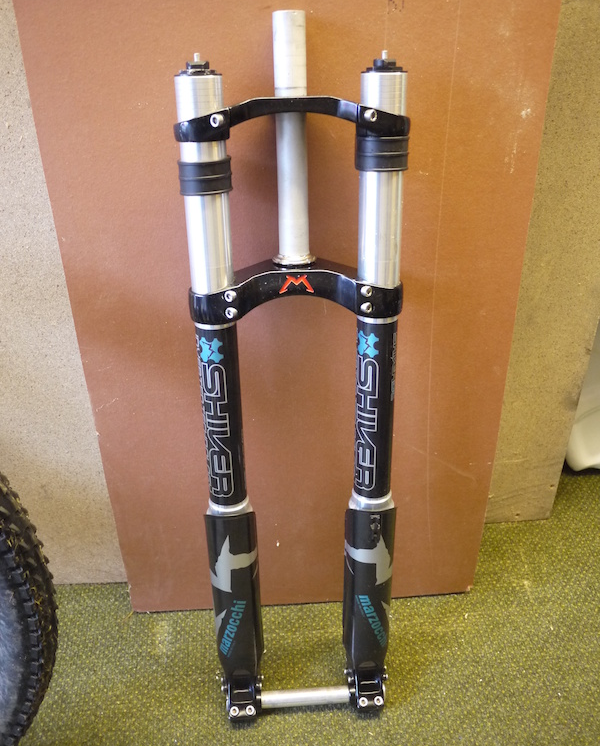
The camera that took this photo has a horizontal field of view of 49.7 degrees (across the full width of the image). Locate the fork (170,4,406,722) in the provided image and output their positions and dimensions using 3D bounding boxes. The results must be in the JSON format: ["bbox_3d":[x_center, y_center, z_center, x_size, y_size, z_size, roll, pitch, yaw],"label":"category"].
[{"bbox_3d":[-0.001,0.048,0.710,0.215,0.795,0.105,-2,21,-3],"label":"fork"}]

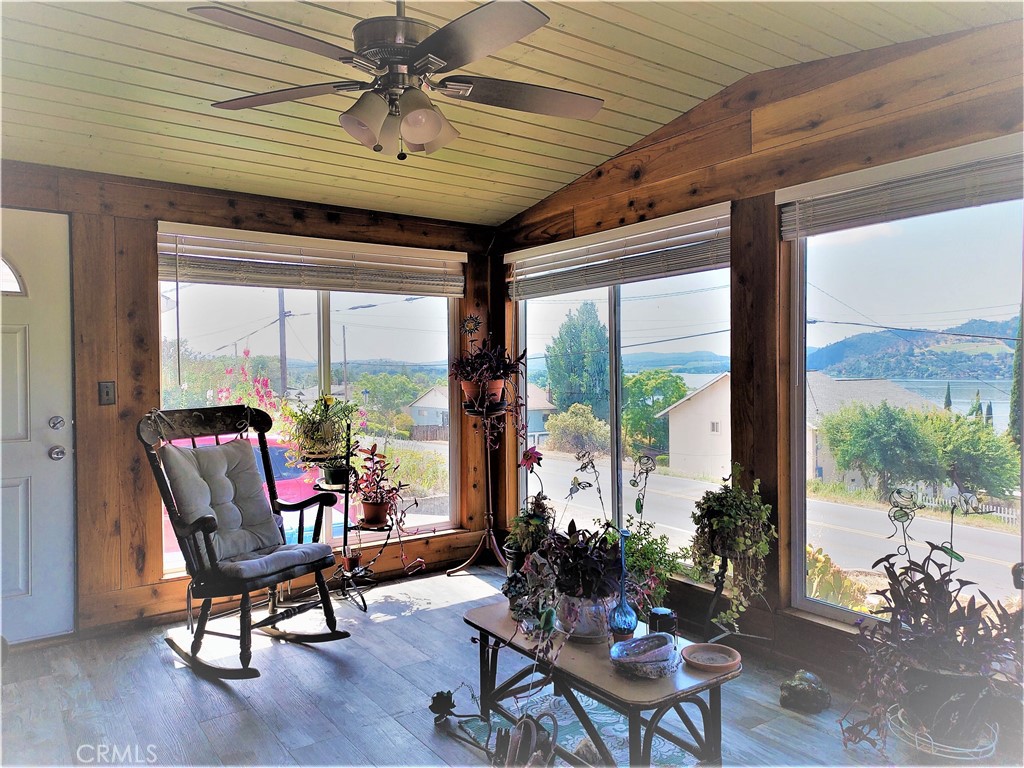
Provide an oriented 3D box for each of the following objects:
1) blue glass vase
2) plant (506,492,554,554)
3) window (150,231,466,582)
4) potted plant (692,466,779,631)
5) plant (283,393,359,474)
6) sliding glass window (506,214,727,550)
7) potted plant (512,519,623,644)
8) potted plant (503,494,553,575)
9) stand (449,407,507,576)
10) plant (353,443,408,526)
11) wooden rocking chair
[{"bbox_3d":[0.380,0.680,2.420,0.100,0.370,0.100,0,1,0],"label":"blue glass vase"},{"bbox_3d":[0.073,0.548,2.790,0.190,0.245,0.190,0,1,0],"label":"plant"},{"bbox_3d":[-1.073,0.067,4.207,1.830,1.830,0.110,-1,1,-35],"label":"window"},{"bbox_3d":[0.905,0.668,2.900,0.350,0.700,0.330,0,1,17],"label":"potted plant"},{"bbox_3d":[-1.085,0.284,4.000,0.420,0.440,0.390,-1,1,-15],"label":"plant"},{"bbox_3d":[0.542,0.051,4.020,0.110,1.820,1.820,-1,1,-35],"label":"sliding glass window"},{"bbox_3d":[0.195,0.671,2.450,0.380,0.420,0.340,0,1,0],"label":"potted plant"},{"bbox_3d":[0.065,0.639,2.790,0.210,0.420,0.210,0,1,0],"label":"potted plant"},{"bbox_3d":[-0.156,0.678,4.520,0.430,1.050,0.430,0,1,0],"label":"stand"},{"bbox_3d":[-0.745,0.569,4.020,0.310,0.470,0.290,0,1,-11],"label":"plant"},{"bbox_3d":[-1.228,0.681,3.380,0.720,1.130,0.680,0,1,30],"label":"wooden rocking chair"}]

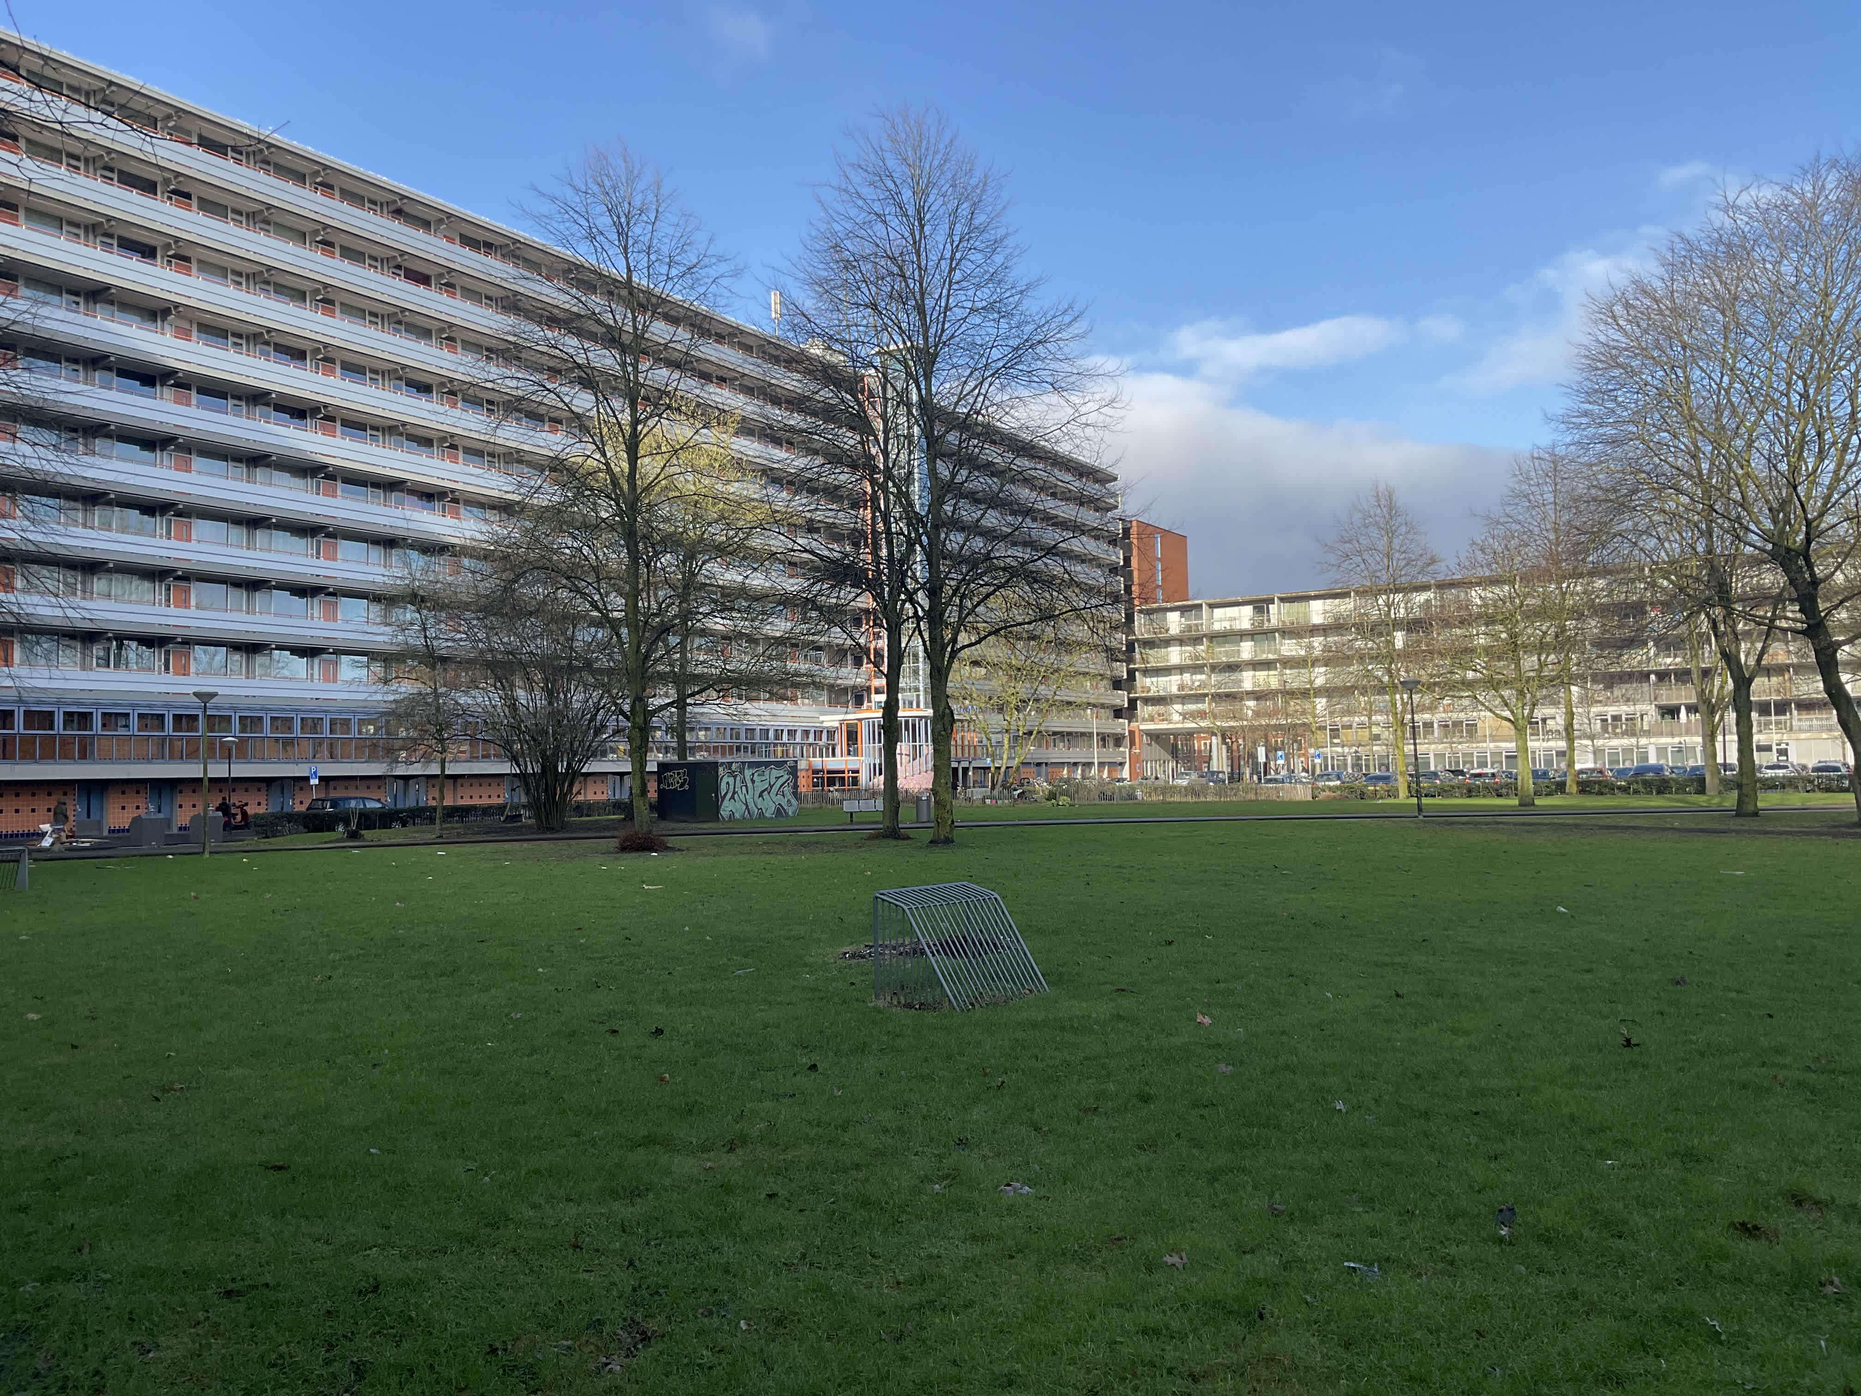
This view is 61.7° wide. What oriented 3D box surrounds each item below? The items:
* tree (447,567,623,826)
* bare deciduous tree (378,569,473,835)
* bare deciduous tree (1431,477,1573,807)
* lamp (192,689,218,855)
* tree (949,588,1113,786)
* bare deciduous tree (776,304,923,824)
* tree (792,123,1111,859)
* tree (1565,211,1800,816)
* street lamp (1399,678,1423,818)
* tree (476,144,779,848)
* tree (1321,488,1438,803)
[{"bbox_3d":[-12.284,0.074,48.694,5.230,8.230,5.073,0,-3,-14],"label":"tree"},{"bbox_3d":[-14.613,0.152,45.684,2.952,7.810,2.864,0,-3,-18],"label":"bare deciduous tree"},{"bbox_3d":[20.168,-1.926,54.269,5.133,11.370,4.979,-2,-3,20],"label":"bare deciduous tree"},{"bbox_3d":[-17.448,1.794,37.495,0.628,4.020,0.628,0,-3,-25],"label":"lamp"},{"bbox_3d":[5.978,-0.150,90.287,9.295,12.150,9.016,-1,-3,4],"label":"tree"},{"bbox_3d":[-1.830,-3.028,38.105,3.938,12.910,3.820,-1,-3,-3],"label":"bare deciduous tree"},{"bbox_3d":[0.616,-5.197,35.702,7.227,17.000,7.010,-1,-3,1],"label":"tree"},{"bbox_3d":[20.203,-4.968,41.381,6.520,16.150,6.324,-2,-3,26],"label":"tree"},{"bbox_3d":[13.663,1.429,44.294,0.639,3.990,0.639,-2,-3,17],"label":"street lamp"},{"bbox_3d":[-7.440,-5.204,38.916,7.213,17.610,6.997,0,-3,-11],"label":"tree"},{"bbox_3d":[19.881,-2.554,68.329,5.407,13.940,5.245,-2,-3,16],"label":"tree"}]

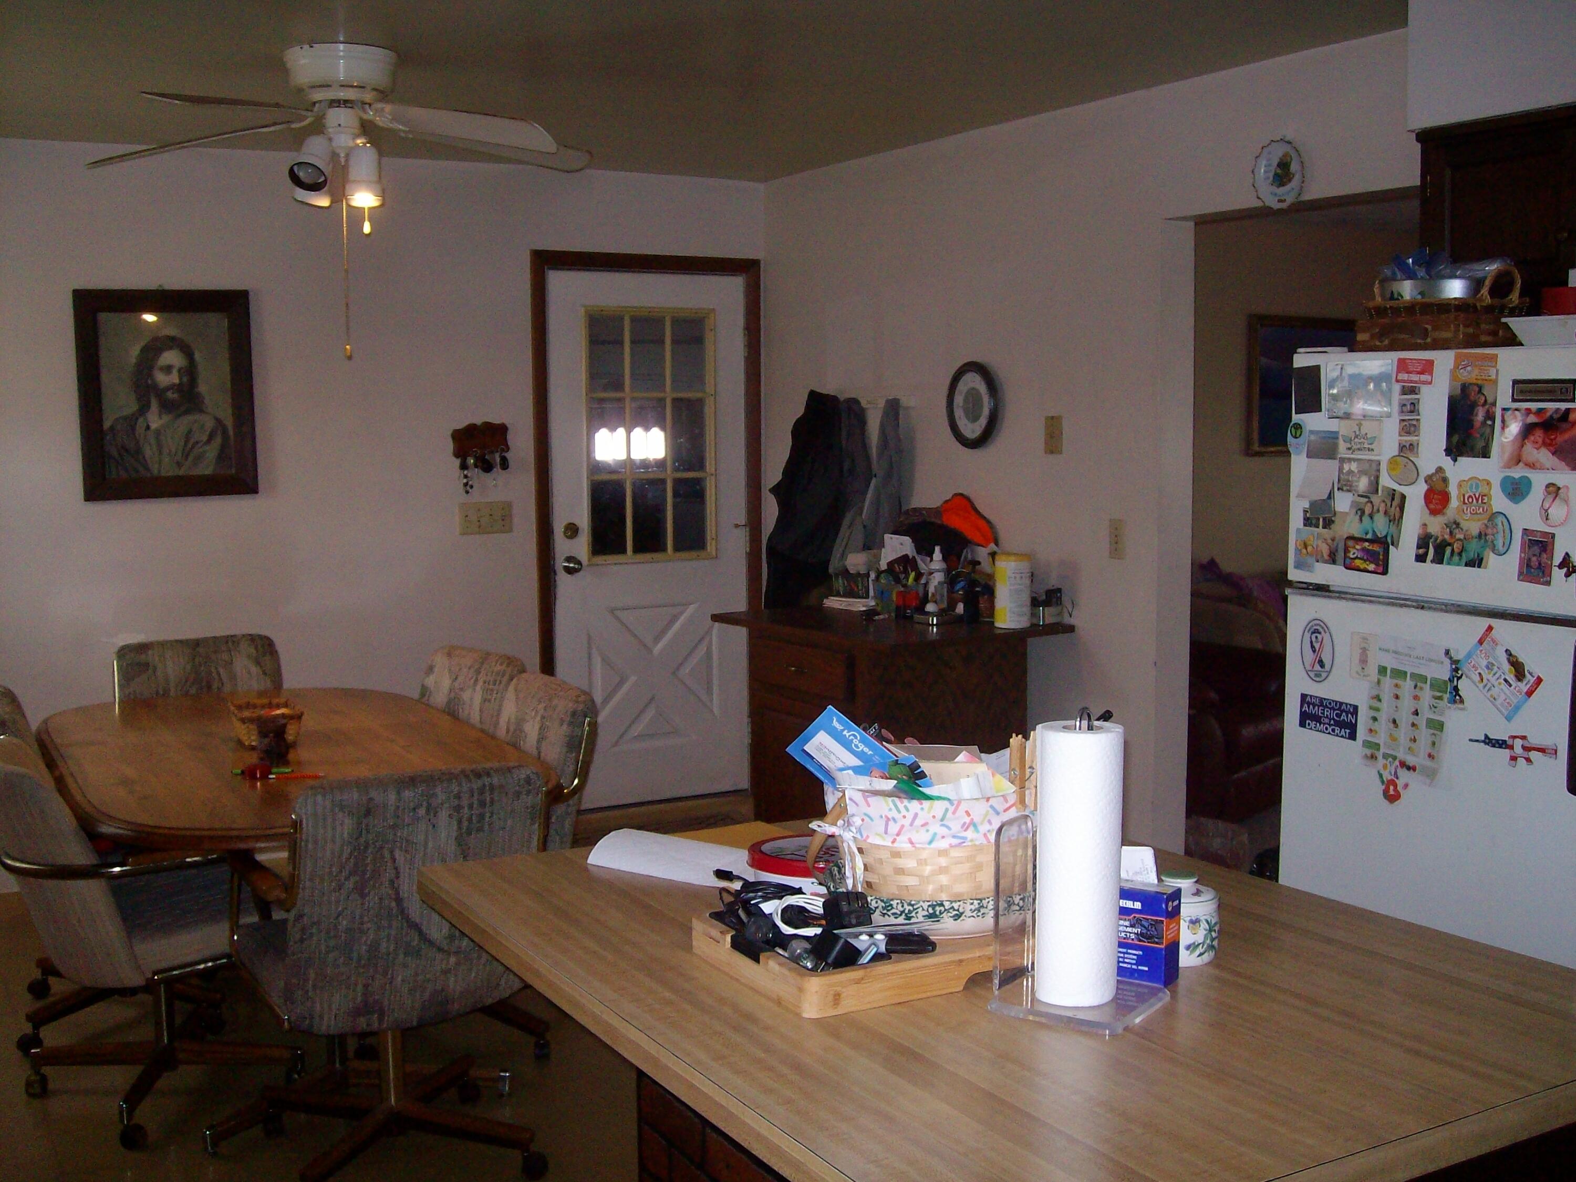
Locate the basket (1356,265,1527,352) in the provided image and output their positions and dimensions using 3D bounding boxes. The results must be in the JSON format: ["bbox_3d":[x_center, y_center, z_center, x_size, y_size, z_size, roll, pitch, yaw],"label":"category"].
[{"bbox_3d":[1.246,-0.528,3.022,0.190,0.152,0.245,-4,7,-31],"label":"basket"}]

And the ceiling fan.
[{"bbox_3d":[-1.111,-1.151,3.992,1.320,0.385,1.320,-1,6,0],"label":"ceiling fan"}]

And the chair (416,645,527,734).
[{"bbox_3d":[-1.117,0.625,4.404,0.610,0.835,0.540,-5,8,-37],"label":"chair"}]

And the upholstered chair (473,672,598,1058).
[{"bbox_3d":[-0.820,0.679,3.879,0.610,0.835,0.540,-4,7,-32],"label":"upholstered chair"}]

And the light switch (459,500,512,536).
[{"bbox_3d":[-1.083,-0.261,5.709,0.207,0.120,0.014,-4,7,-31],"label":"light switch"}]

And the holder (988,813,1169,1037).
[{"bbox_3d":[0.300,0.331,1.629,0.143,0.180,0.143,4,8,35],"label":"holder"}]

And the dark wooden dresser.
[{"bbox_3d":[0.302,0.542,4.888,0.723,0.912,0.891,-4,7,-31],"label":"dark wooden dresser"}]

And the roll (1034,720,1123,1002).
[{"bbox_3d":[0.295,0.274,1.615,0.090,0.280,0.090,1,6,10],"label":"roll"}]

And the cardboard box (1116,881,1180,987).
[{"bbox_3d":[0.363,0.357,1.678,0.085,0.097,0.045,3,7,32],"label":"cardboard box"}]

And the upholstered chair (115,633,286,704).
[{"bbox_3d":[-1.639,0.603,4.634,0.550,0.880,0.600,-4,7,-31],"label":"upholstered chair"}]

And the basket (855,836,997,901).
[{"bbox_3d":[0.172,0.295,1.830,0.210,0.130,0.170,0,6,8],"label":"basket"}]

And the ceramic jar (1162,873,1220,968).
[{"bbox_3d":[0.428,0.353,1.742,0.086,0.091,0.086,-1,6,0],"label":"ceramic jar"}]

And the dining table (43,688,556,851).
[{"bbox_3d":[-1.237,0.740,3.905,1.030,0.745,1.820,-4,7,-30],"label":"dining table"}]

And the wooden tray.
[{"bbox_3d":[0.127,0.379,1.764,0.385,0.040,0.258,-4,6,-28],"label":"wooden tray"}]

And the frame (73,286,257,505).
[{"bbox_3d":[-2.015,-0.637,5.181,0.534,0.671,0.030,-4,7,-29],"label":"frame"}]

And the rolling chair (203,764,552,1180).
[{"bbox_3d":[-0.806,0.747,3.242,0.540,0.835,0.610,-3,7,-26],"label":"rolling chair"}]

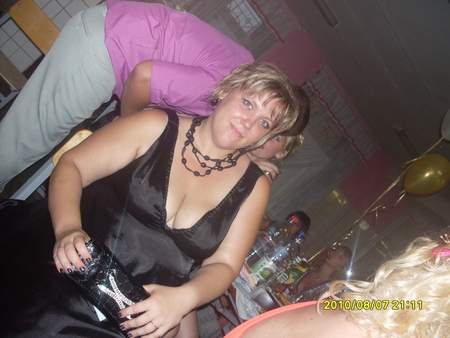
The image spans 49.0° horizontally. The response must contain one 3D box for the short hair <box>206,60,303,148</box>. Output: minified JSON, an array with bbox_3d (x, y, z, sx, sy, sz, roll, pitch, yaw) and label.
[{"bbox_3d":[0.065,-0.154,1.215,0.187,0.215,0.220,48,0,-20],"label":"short hair"}]

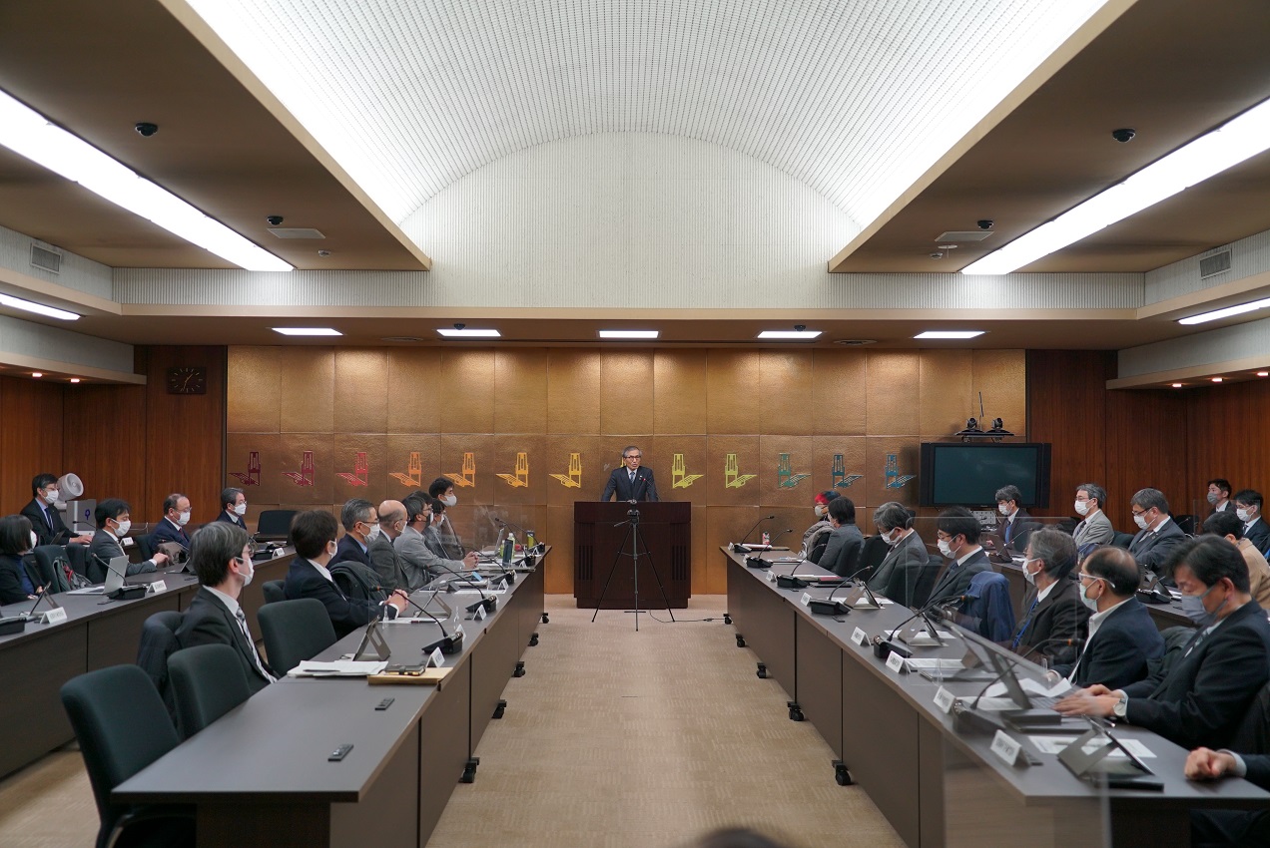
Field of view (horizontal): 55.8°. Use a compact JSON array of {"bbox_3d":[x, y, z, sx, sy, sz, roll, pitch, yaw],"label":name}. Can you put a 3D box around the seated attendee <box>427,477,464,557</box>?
[{"bbox_3d":[-1.571,1.153,10.348,0.720,1.340,0.500,0,-2,-1],"label":"seated attendee"}]

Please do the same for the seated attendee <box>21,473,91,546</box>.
[{"bbox_3d":[-5.052,1.155,10.649,0.760,1.370,0.540,0,-2,7],"label":"seated attendee"}]

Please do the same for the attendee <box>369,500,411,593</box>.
[{"bbox_3d":[-1.370,1.129,7.744,0.760,1.280,0.510,1,-2,-21],"label":"attendee"}]

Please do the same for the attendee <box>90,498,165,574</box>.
[{"bbox_3d":[-3.472,1.132,8.172,0.700,1.240,0.520,0,-2,-1],"label":"attendee"}]

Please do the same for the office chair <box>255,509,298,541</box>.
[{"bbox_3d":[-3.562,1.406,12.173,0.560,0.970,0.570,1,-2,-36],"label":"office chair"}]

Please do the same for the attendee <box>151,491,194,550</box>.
[{"bbox_3d":[-3.503,1.187,9.669,0.760,1.260,0.520,0,-2,1],"label":"attendee"}]

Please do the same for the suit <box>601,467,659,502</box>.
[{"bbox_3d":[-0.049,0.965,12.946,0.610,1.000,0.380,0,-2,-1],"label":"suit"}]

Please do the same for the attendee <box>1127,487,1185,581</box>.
[{"bbox_3d":[3.362,1.095,7.944,0.700,1.330,0.520,0,-2,-1],"label":"attendee"}]

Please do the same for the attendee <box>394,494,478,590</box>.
[{"bbox_3d":[-1.388,1.157,8.676,0.790,1.280,0.520,1,-2,-31],"label":"attendee"}]

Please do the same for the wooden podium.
[{"bbox_3d":[-0.024,1.358,12.554,1.200,1.090,0.580,0,-2,-1],"label":"wooden podium"}]

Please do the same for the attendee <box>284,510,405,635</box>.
[{"bbox_3d":[-1.411,1.076,6.131,0.780,1.290,0.540,1,-2,-31],"label":"attendee"}]

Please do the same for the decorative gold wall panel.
[{"bbox_3d":[-0.071,0.535,13.620,9.033,2.804,0.070,0,-2,-1],"label":"decorative gold wall panel"}]

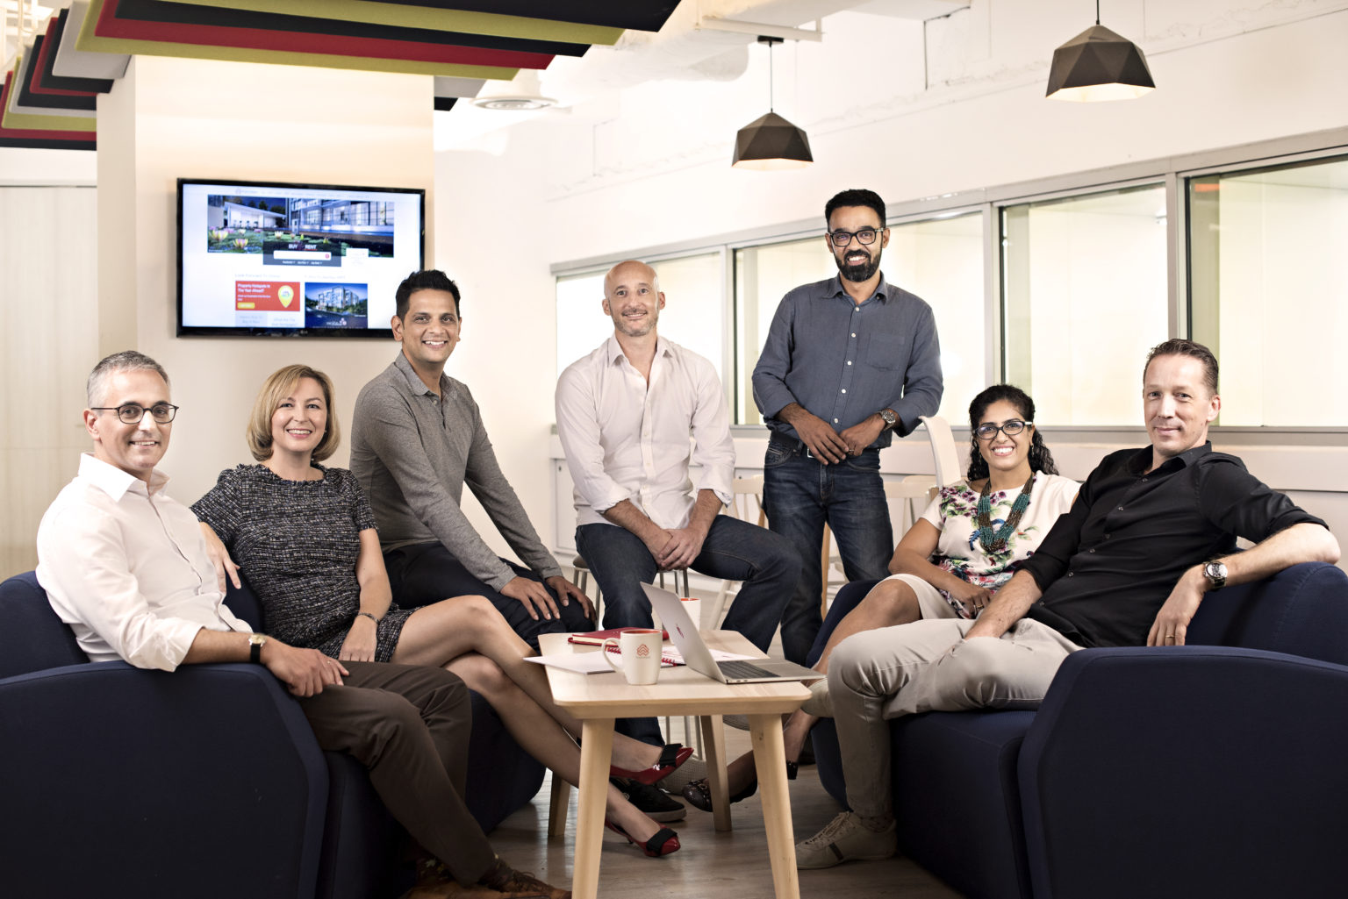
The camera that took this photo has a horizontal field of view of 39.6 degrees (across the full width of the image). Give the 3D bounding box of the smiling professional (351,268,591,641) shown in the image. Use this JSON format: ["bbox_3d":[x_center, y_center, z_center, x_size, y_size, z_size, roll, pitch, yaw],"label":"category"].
[{"bbox_3d":[-0.477,0.241,4.923,0.544,1.419,0.806,-2,2,-42],"label":"smiling professional"}]

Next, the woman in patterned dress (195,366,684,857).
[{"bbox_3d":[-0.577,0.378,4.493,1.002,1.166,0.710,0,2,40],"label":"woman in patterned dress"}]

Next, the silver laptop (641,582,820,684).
[{"bbox_3d":[0.117,0.372,3.872,0.308,0.187,0.272,-1,1,-17],"label":"silver laptop"}]

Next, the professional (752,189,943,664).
[{"bbox_3d":[0.500,0.089,5.377,0.544,1.685,0.418,0,1,8],"label":"professional"}]

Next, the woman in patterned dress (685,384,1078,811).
[{"bbox_3d":[0.596,0.385,4.946,0.850,1.110,0.784,-2,2,-42],"label":"woman in patterned dress"}]

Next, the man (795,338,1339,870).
[{"bbox_3d":[0.843,0.356,4.221,0.942,1.192,1.083,-1,1,-35],"label":"man"}]

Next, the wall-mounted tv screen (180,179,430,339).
[{"bbox_3d":[-1.517,-0.768,7.671,1.040,0.625,0.060,-1,1,-29],"label":"wall-mounted tv screen"}]

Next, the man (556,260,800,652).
[{"bbox_3d":[0.001,0.195,5.332,0.662,1.486,0.660,-1,1,-5],"label":"man"}]

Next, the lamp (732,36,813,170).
[{"bbox_3d":[0.442,-1.557,8.400,0.362,0.575,0.362,-1,1,0],"label":"lamp"}]

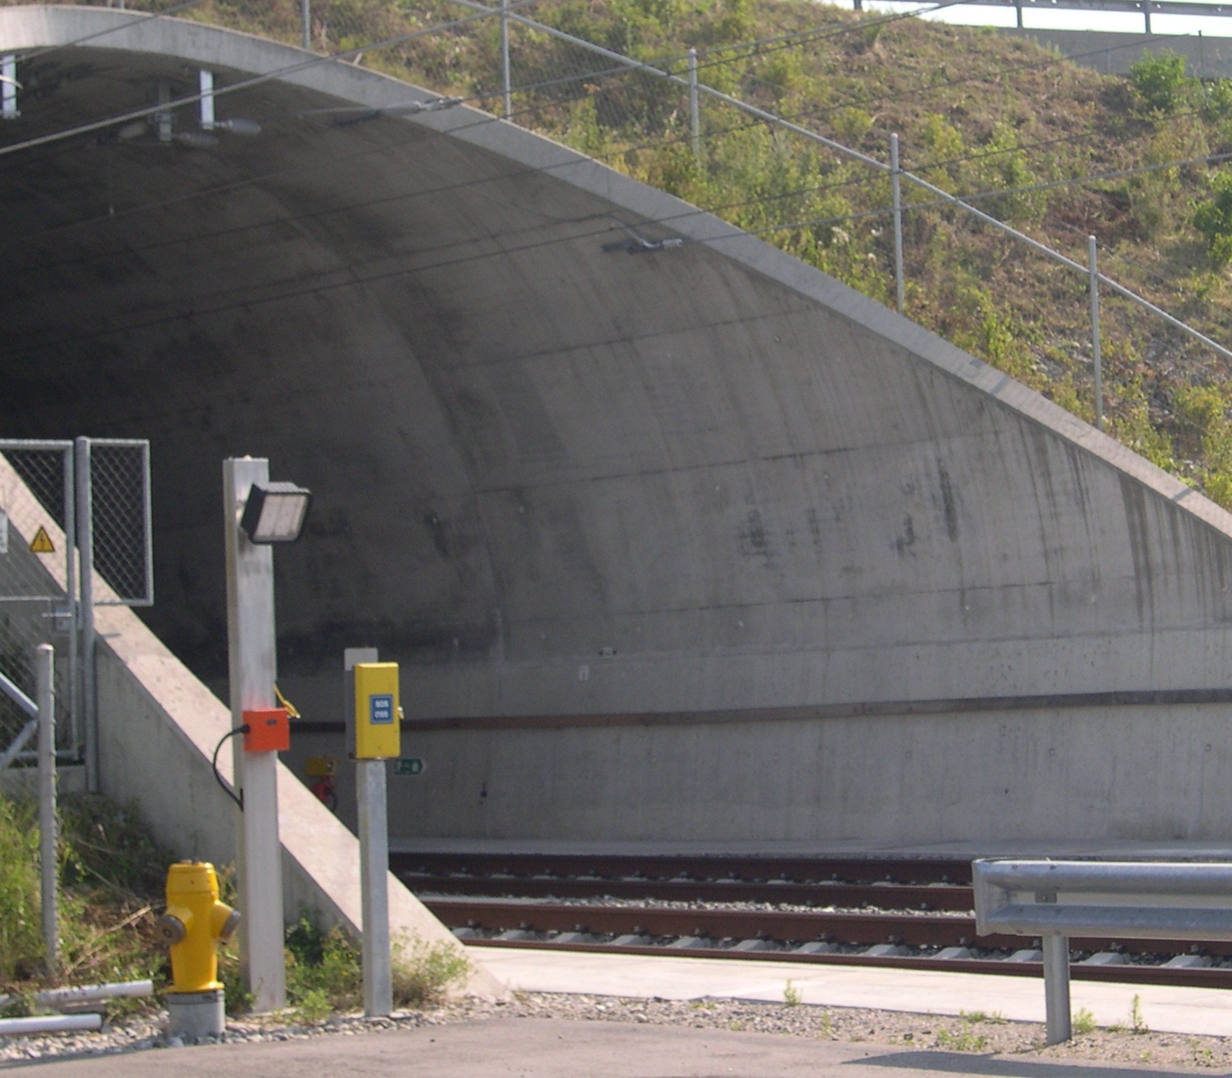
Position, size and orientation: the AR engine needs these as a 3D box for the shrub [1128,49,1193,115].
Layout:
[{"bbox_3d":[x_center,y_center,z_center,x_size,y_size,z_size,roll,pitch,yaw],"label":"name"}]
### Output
[{"bbox_3d":[9.696,-8.135,42.000,1.100,1.100,1.000,-3,-3,11],"label":"shrub"}]

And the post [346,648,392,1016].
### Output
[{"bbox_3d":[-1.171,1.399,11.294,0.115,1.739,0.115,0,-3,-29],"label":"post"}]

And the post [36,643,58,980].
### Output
[{"bbox_3d":[-2.976,1.426,12.345,0.080,1.764,0.080,-1,-3,-15],"label":"post"}]

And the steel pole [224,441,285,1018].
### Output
[{"bbox_3d":[-1.786,0.965,11.669,0.172,2.712,0.172,-1,-3,-25],"label":"steel pole"}]

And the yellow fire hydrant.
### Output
[{"bbox_3d":[-2.028,1.993,11.450,0.390,0.830,0.310,-1,-3,-25],"label":"yellow fire hydrant"}]

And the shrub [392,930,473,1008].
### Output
[{"bbox_3d":[-0.954,2.230,12.250,0.400,0.370,0.360,-2,-3,-6],"label":"shrub"}]

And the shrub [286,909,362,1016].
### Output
[{"bbox_3d":[-1.517,2.199,12.250,0.380,0.530,0.380,-2,-3,-6],"label":"shrub"}]

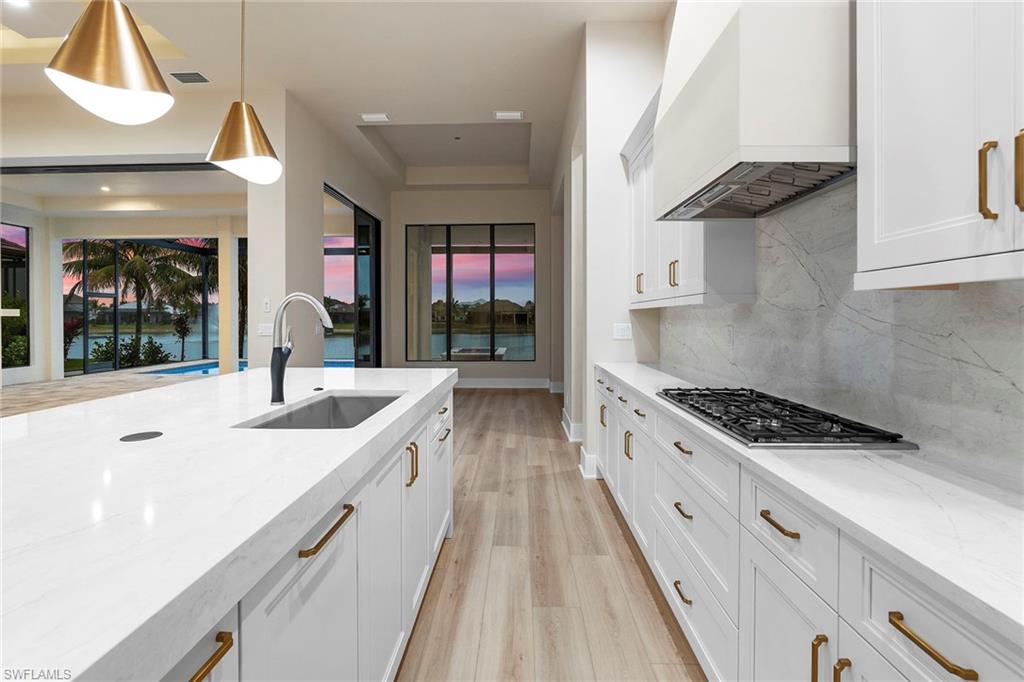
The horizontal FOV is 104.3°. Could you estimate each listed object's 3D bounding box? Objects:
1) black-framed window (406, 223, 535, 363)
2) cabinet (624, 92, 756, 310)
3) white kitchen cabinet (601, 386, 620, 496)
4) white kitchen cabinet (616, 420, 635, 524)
[{"bbox_3d":[-0.818,-0.962,7.850,2.520,2.740,0.140,0,3,1],"label":"black-framed window"},{"bbox_3d":[1.116,-0.862,2.755,0.320,1.261,1.390,0,3,1],"label":"cabinet"},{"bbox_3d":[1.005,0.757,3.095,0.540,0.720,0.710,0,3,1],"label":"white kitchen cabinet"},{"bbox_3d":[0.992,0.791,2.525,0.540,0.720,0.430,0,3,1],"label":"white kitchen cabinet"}]

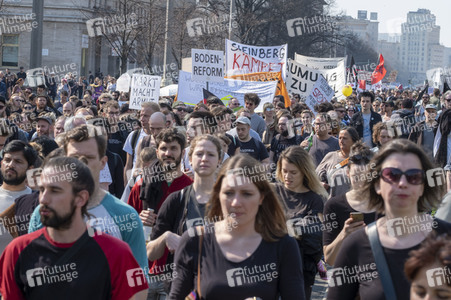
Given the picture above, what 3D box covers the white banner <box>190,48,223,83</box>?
[{"bbox_3d":[-0.249,-1.219,24.500,0.470,0.460,0.020,2,1,1],"label":"white banner"}]

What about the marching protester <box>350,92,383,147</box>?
[{"bbox_3d":[1.887,0.117,22.838,0.500,1.800,0.340,1,2,6],"label":"marching protester"}]

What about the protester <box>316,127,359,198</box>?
[{"bbox_3d":[1.089,0.557,16.233,0.520,1.560,0.380,2,3,22],"label":"protester"}]

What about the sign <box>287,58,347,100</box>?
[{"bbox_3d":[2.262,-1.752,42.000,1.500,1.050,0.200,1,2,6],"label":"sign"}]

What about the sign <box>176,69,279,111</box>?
[{"bbox_3d":[0.039,-1.133,33.000,1.950,0.800,0.120,1,2,6],"label":"sign"}]

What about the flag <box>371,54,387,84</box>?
[{"bbox_3d":[5.251,-2.763,58.000,0.580,1.030,0.300,1,2,11],"label":"flag"}]

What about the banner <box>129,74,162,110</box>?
[{"bbox_3d":[-1.167,-0.826,24.500,0.420,0.530,0.040,1,2,6],"label":"banner"}]

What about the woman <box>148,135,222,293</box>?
[{"bbox_3d":[-0.146,0.759,8.935,0.540,1.680,0.400,1,2,3],"label":"woman"}]

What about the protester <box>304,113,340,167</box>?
[{"bbox_3d":[1.028,0.449,17.835,0.520,1.680,0.380,2,3,22],"label":"protester"}]

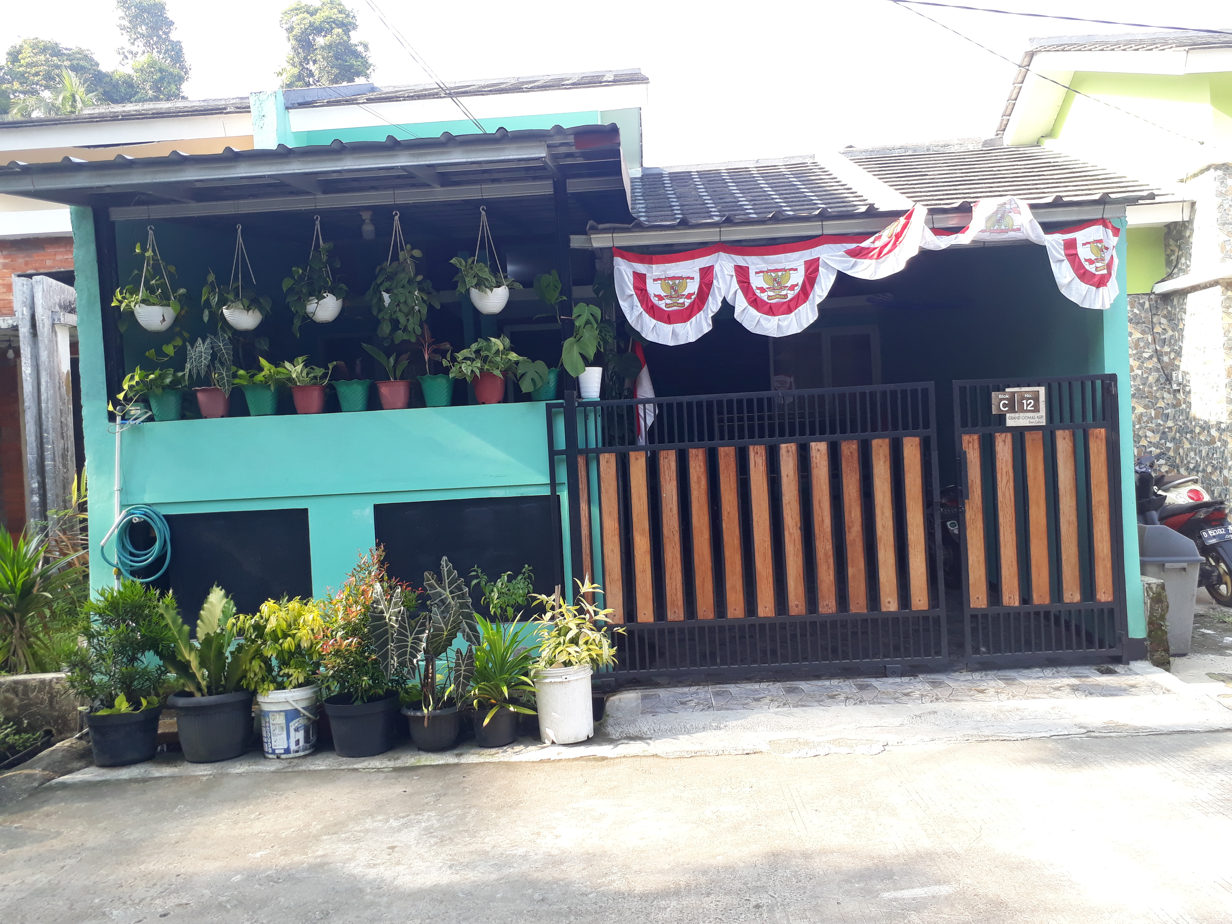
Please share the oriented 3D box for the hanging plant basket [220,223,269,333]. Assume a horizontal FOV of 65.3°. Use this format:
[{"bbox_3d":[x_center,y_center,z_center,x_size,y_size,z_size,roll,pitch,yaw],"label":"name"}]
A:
[{"bbox_3d":[-2.190,-1.082,5.657,0.289,0.623,0.270,-3,0,3],"label":"hanging plant basket"}]

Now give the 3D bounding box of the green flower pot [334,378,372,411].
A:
[{"bbox_3d":[-1.523,-0.382,5.560,0.228,0.184,0.225,-3,0,0],"label":"green flower pot"}]

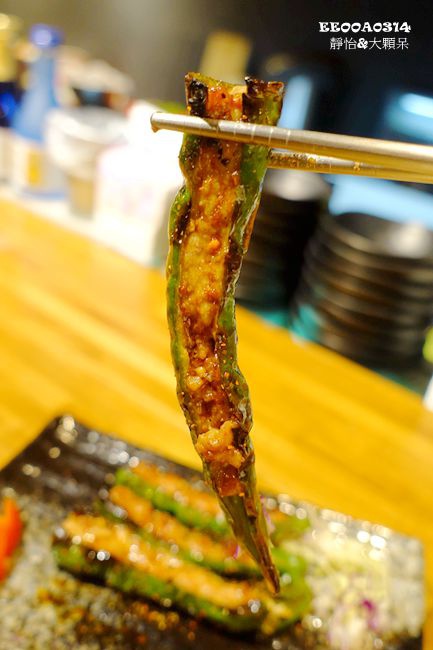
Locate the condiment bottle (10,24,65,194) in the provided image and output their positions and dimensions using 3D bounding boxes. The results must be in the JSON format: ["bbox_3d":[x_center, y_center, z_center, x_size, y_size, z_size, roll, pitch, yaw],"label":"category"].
[{"bbox_3d":[-0.259,-0.320,0.868,0.079,0.236,0.079,3,29,-18],"label":"condiment bottle"}]

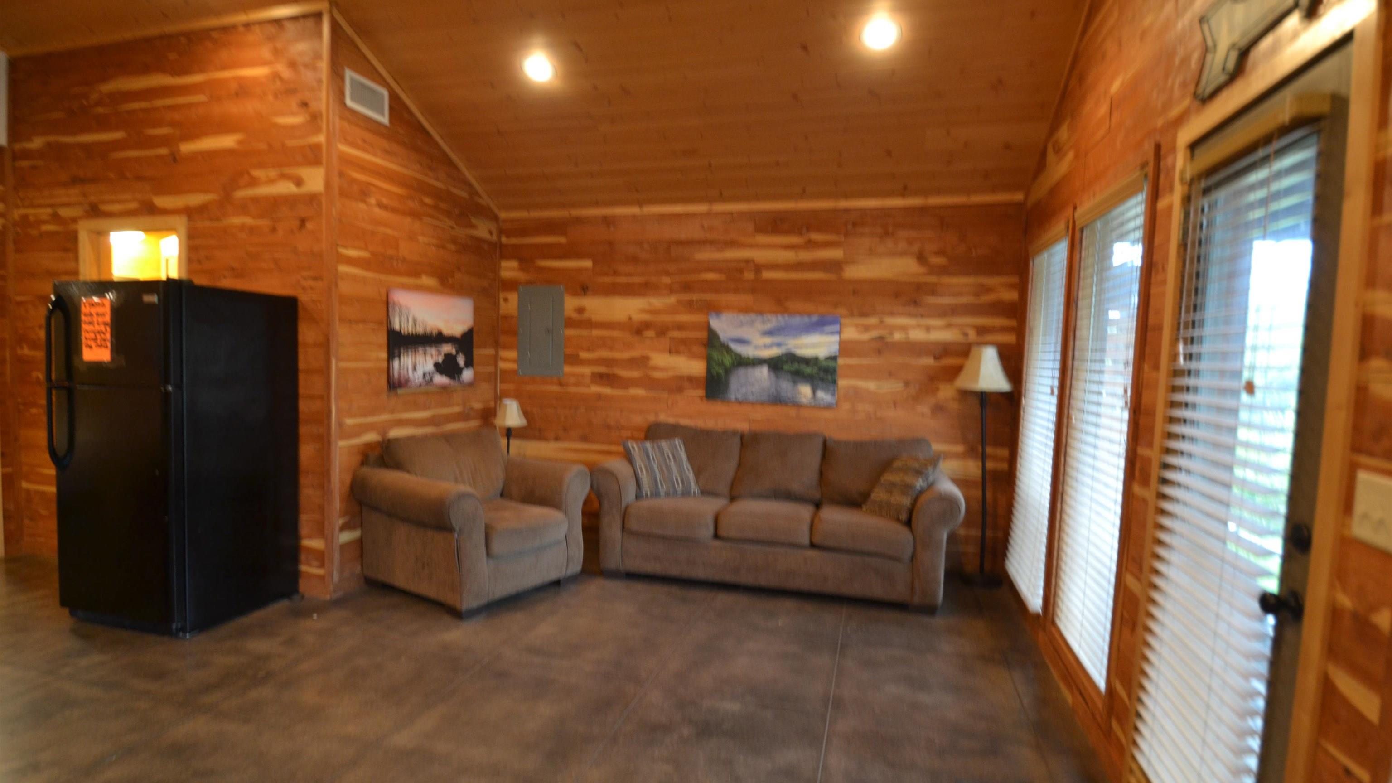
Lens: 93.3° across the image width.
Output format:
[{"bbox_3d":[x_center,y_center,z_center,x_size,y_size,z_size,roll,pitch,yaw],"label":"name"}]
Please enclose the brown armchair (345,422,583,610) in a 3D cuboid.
[{"bbox_3d":[-1.321,0.684,3.967,0.900,0.890,1.000,5,5,35],"label":"brown armchair"}]

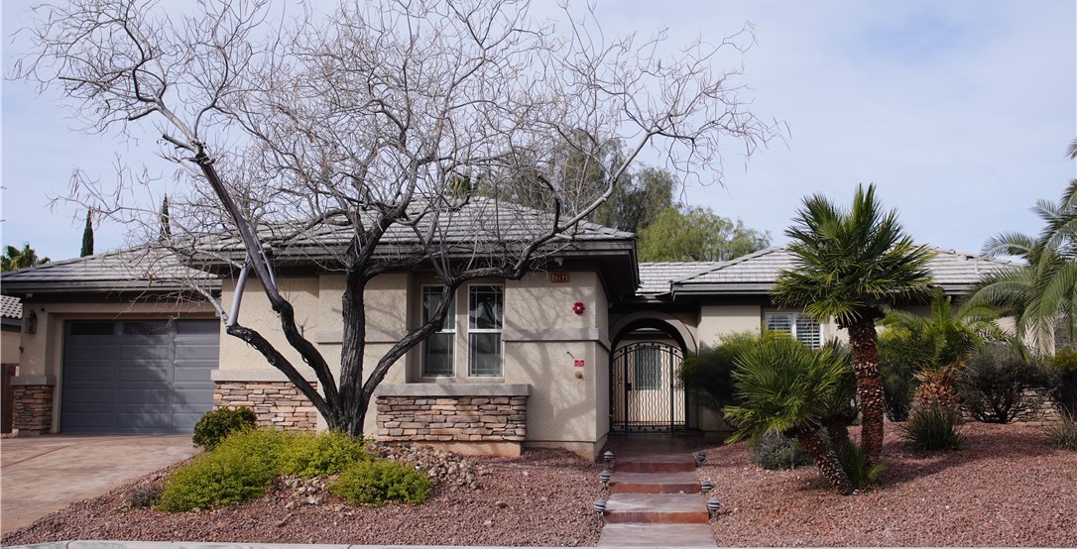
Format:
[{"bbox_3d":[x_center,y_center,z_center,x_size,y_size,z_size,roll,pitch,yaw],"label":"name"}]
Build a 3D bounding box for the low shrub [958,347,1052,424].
[{"bbox_3d":[9.293,2.207,20.300,1.800,1.500,1.500,-1,-5,7],"label":"low shrub"}]

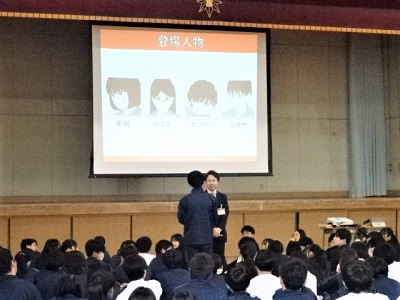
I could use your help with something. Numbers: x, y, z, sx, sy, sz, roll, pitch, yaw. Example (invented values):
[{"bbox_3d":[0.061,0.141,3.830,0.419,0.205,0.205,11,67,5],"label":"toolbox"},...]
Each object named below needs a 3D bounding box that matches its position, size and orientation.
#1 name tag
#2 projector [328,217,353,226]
[{"bbox_3d":[0.270,0.761,15.500,0.100,0.085,0.010,-3,-1,3],"label":"name tag"},{"bbox_3d":[2.401,1.224,21.300,0.370,0.095,0.280,0,6,-26],"label":"projector"}]

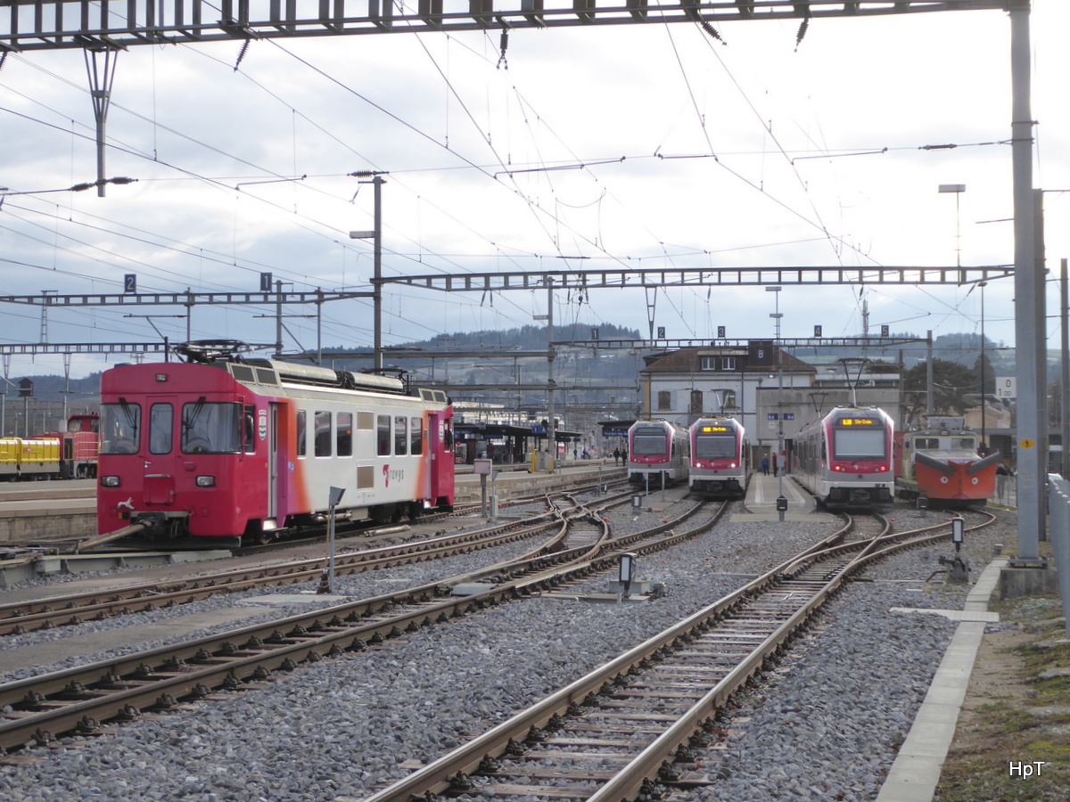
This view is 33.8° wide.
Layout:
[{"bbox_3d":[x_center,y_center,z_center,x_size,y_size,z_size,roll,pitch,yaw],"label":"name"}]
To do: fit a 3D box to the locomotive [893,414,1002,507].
[{"bbox_3d":[16.358,2.355,70.161,3.050,3.500,8.500,0,-2,7],"label":"locomotive"}]

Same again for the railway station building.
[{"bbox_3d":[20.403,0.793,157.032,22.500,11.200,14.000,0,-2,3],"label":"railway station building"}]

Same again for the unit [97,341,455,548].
[{"bbox_3d":[-5.127,0.996,40.718,2.680,3.950,17.600,0,-2,10],"label":"unit"}]

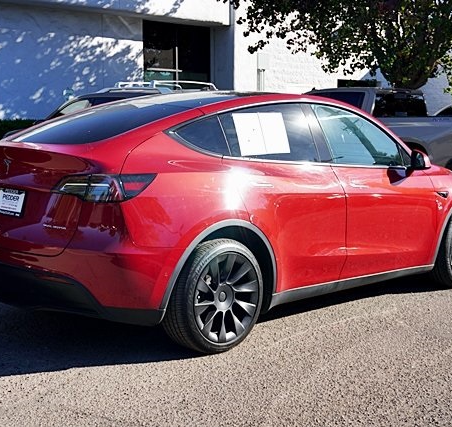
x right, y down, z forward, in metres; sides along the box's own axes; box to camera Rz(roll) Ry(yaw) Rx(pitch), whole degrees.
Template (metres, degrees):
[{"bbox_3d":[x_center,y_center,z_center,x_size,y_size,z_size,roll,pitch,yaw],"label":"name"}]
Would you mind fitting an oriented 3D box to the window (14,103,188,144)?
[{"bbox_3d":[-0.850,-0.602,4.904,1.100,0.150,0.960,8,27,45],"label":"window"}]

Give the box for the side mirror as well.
[{"bbox_3d":[1.502,-0.414,5.901,0.160,0.160,0.210,-6,10,-44],"label":"side mirror"}]

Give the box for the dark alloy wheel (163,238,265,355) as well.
[{"bbox_3d":[-0.073,0.488,4.664,0.700,0.700,0.250,-6,10,-44],"label":"dark alloy wheel"}]

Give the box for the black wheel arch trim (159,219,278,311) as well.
[{"bbox_3d":[-0.031,0.292,4.537,0.940,0.520,0.100,-6,10,-44],"label":"black wheel arch trim"}]

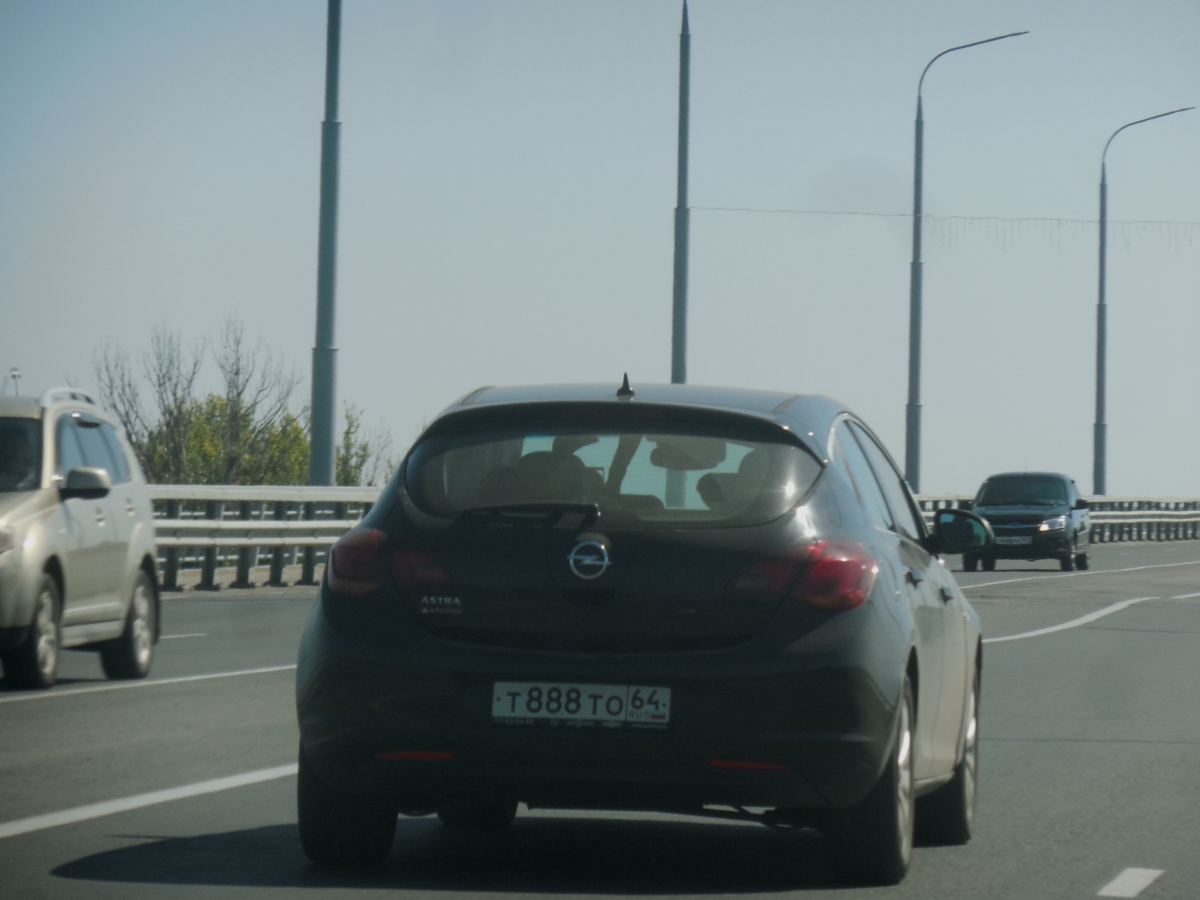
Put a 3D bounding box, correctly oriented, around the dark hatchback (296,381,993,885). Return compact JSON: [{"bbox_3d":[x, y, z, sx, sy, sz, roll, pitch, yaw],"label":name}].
[{"bbox_3d":[0.210,0.530,24.650,1.840,1.510,4.420,1,0,7],"label":"dark hatchback"}]

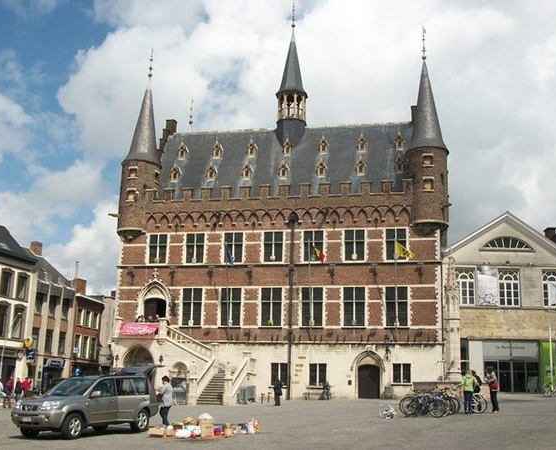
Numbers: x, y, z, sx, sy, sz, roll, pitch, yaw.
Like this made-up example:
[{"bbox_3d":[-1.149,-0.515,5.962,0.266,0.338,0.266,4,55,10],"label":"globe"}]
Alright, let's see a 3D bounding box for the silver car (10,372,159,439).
[{"bbox_3d":[-5.352,5.081,19.792,1.780,1.720,4.500,-7,-14,29],"label":"silver car"}]

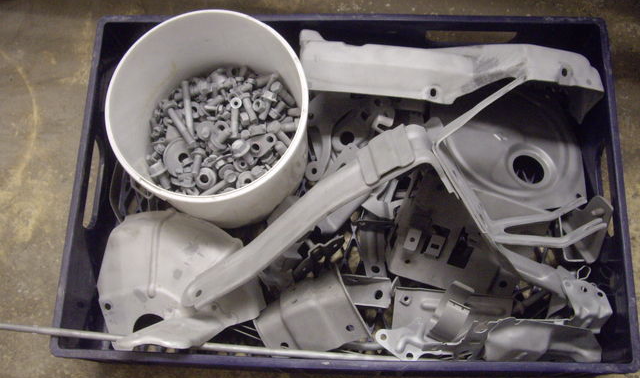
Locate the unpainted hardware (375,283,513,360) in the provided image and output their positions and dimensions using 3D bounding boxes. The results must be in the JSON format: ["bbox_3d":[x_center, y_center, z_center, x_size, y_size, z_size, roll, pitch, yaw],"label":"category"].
[{"bbox_3d":[0.132,0.151,0.793,0.137,0.070,0.085,1,73,3],"label":"unpainted hardware"}]

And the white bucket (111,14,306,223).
[{"bbox_3d":[-0.117,-0.068,0.835,0.219,0.178,0.219,-1,74,3],"label":"white bucket"}]

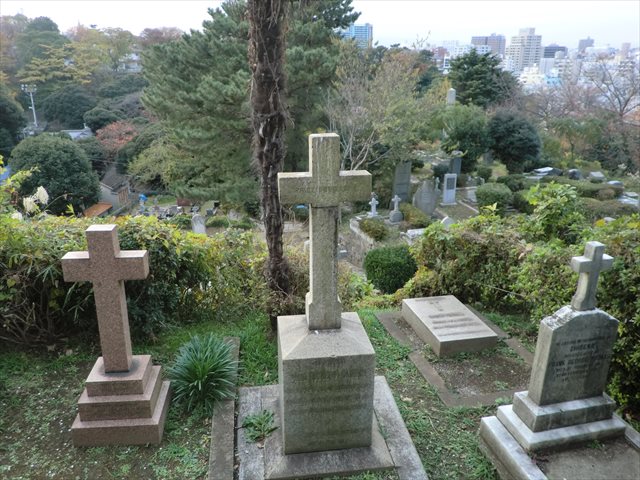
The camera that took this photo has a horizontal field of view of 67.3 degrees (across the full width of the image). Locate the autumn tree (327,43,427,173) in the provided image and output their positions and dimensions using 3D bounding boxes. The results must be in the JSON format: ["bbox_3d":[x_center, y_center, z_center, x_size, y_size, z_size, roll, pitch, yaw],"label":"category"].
[{"bbox_3d":[2.880,-6.600,24.500,5.100,7.200,4.800,0,19,0],"label":"autumn tree"}]

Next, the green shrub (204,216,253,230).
[{"bbox_3d":[-4.568,-0.824,24.000,2.300,0.600,1.200,0,19,0],"label":"green shrub"}]

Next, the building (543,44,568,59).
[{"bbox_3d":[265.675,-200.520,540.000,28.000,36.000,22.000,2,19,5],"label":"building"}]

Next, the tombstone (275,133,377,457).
[{"bbox_3d":[0.025,0.329,2.965,0.540,1.914,0.538,-2,18,-7],"label":"tombstone"}]

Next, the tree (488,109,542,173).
[{"bbox_3d":[13.827,-6.964,34.013,3.705,4.506,3.628,8,20,21],"label":"tree"}]

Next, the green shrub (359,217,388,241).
[{"bbox_3d":[1.510,-0.297,13.568,0.847,0.669,0.763,-2,18,-8],"label":"green shrub"}]

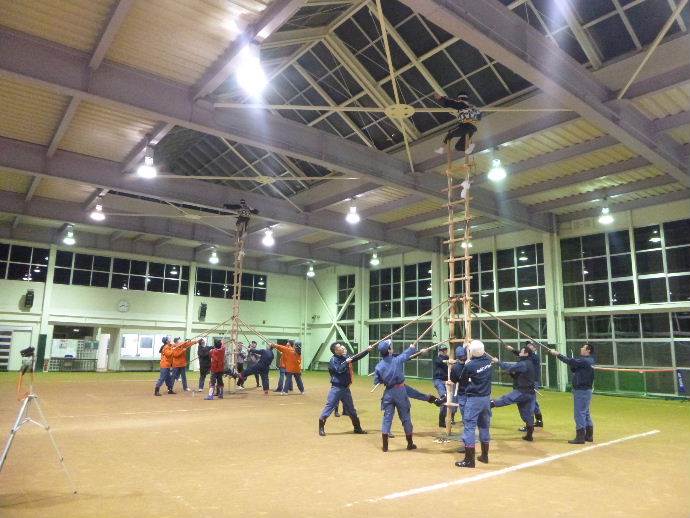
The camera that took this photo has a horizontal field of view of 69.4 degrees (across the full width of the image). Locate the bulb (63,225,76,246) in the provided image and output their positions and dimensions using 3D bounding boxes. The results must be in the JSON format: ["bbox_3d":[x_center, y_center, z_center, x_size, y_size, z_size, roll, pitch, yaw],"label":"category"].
[{"bbox_3d":[-13.893,-1.185,25.138,0.560,0.950,0.560,1,-10,0],"label":"bulb"}]

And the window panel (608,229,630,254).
[{"bbox_3d":[11.111,-0.663,20.192,0.070,0.930,0.880,9,-13,-37],"label":"window panel"}]

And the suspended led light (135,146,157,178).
[{"bbox_3d":[-5.886,-2.891,14.781,0.540,0.950,0.540,1,-10,0],"label":"suspended led light"}]

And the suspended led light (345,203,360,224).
[{"bbox_3d":[0.324,-1.967,21.549,0.550,0.820,0.550,10,-13,-37],"label":"suspended led light"}]

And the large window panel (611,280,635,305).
[{"bbox_3d":[12.282,1.461,21.931,0.080,1.083,1.018,10,-13,-37],"label":"large window panel"}]

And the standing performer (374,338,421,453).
[{"bbox_3d":[0.855,2.207,8.120,0.650,1.740,0.580,-6,-12,32],"label":"standing performer"}]

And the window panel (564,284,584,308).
[{"bbox_3d":[10.075,1.642,21.843,0.090,1.000,0.970,9,-13,-38],"label":"window panel"}]

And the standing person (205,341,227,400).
[{"bbox_3d":[-3.943,3.365,15.178,0.520,1.750,0.450,0,-11,7],"label":"standing person"}]

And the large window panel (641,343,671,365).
[{"bbox_3d":[11.964,3.652,19.051,0.090,1.000,1.030,9,-13,-38],"label":"large window panel"}]

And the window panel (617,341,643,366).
[{"bbox_3d":[11.317,3.789,19.839,0.090,1.000,0.980,9,-13,-38],"label":"window panel"}]

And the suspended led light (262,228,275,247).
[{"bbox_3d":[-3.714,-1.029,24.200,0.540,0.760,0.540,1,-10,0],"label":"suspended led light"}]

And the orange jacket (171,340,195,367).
[{"bbox_3d":[-5.598,3.293,17.280,0.720,0.820,0.500,-2,-11,17],"label":"orange jacket"}]

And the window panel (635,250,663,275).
[{"bbox_3d":[13.050,0.164,21.208,0.080,1.005,1.056,10,-13,-37],"label":"window panel"}]

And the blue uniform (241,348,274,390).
[{"bbox_3d":[-3.022,3.816,17.215,1.100,1.350,0.600,3,-11,-6],"label":"blue uniform"}]

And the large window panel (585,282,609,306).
[{"bbox_3d":[11.563,1.636,22.839,0.080,1.058,1.092,10,-13,-37],"label":"large window panel"}]

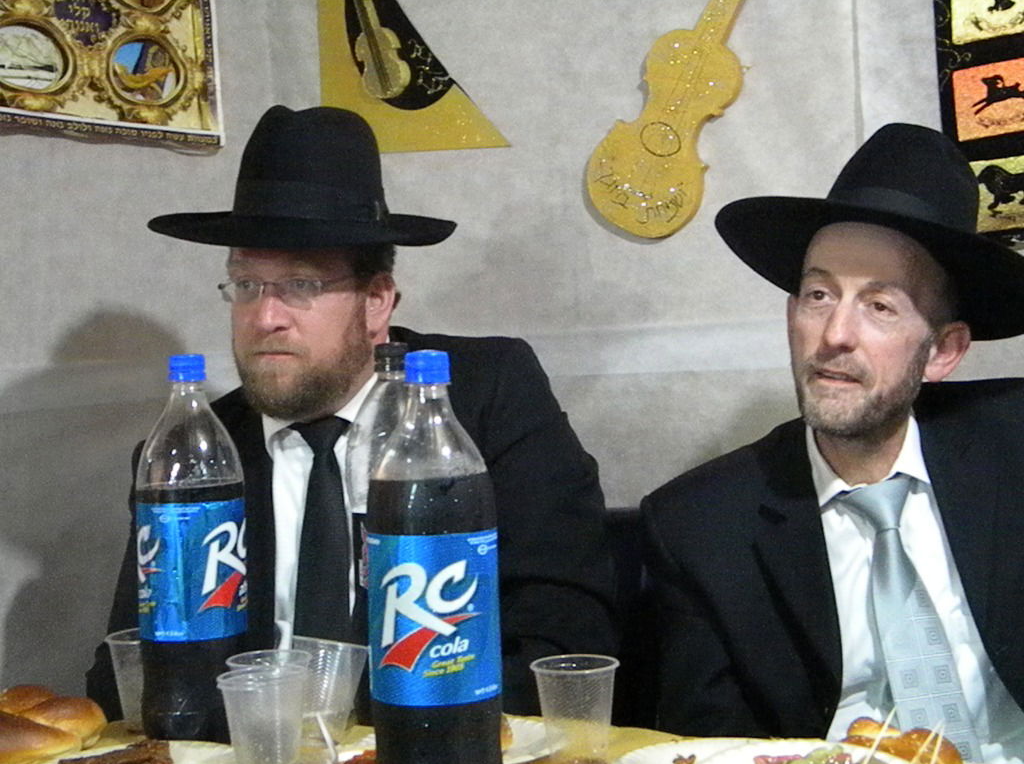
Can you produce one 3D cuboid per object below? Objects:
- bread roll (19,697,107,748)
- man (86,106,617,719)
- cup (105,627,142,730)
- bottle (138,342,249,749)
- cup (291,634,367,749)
[{"bbox_3d":[-0.377,0.285,1.385,0.080,0.047,0.065,-2,0,0],"label":"bread roll"},{"bbox_3d":[-0.161,0.340,1.692,0.600,1.280,0.640,-2,0,22],"label":"man"},{"bbox_3d":[-0.317,0.263,1.443,0.069,0.082,0.069,-2,0,0],"label":"cup"},{"bbox_3d":[-0.265,0.141,1.376,0.091,0.324,0.091,-2,0,0],"label":"bottle"},{"bbox_3d":[-0.159,0.263,1.405,0.073,0.085,0.073,5,-5,0],"label":"cup"}]

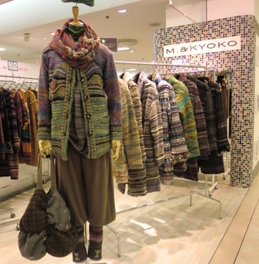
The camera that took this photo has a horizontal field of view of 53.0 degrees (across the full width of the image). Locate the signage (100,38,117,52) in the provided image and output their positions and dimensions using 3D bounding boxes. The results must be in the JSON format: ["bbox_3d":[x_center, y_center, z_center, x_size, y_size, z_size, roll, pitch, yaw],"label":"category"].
[{"bbox_3d":[-0.493,-1.921,5.769,0.480,0.330,0.040,-3,7,-10],"label":"signage"}]

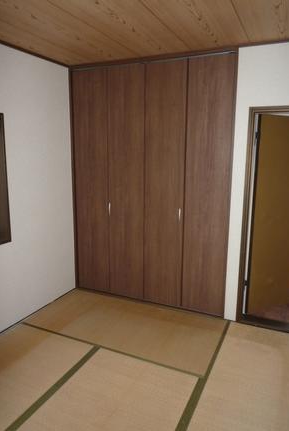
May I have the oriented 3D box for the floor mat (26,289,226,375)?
[{"bbox_3d":[-0.182,1.020,2.955,1.750,0.030,0.855,5,12,24],"label":"floor mat"}]

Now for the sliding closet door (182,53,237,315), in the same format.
[{"bbox_3d":[0.577,-0.211,2.891,0.418,2.369,0.040,5,12,24],"label":"sliding closet door"}]

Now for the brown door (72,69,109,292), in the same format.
[{"bbox_3d":[-0.557,-0.315,3.409,0.427,2.369,0.040,5,12,24],"label":"brown door"}]

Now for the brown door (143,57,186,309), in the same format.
[{"bbox_3d":[0.198,-0.246,3.064,0.418,2.369,0.040,5,12,24],"label":"brown door"}]

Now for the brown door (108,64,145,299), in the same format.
[{"bbox_3d":[-0.178,-0.280,3.235,0.410,2.369,0.040,5,12,24],"label":"brown door"}]

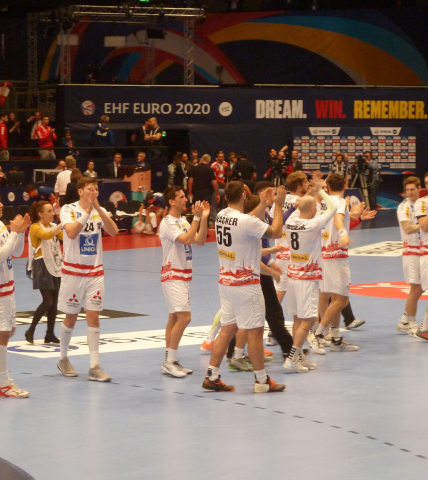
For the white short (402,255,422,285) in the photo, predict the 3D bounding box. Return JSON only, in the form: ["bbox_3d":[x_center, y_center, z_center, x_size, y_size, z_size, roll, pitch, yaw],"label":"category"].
[{"bbox_3d":[2.425,0.324,22.913,0.300,0.419,0.370,3,5,42],"label":"white short"}]

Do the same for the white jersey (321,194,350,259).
[{"bbox_3d":[1.327,-0.136,21.081,0.330,0.708,0.460,-2,4,-25],"label":"white jersey"}]

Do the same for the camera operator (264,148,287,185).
[{"bbox_3d":[1.674,-1.545,51.500,0.620,1.820,0.480,0,4,3],"label":"camera operator"}]

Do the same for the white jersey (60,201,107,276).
[{"bbox_3d":[-1.280,-0.008,18.930,0.470,0.735,0.310,-2,4,-25],"label":"white jersey"}]

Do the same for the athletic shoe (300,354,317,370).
[{"bbox_3d":[0.953,1.255,19.483,0.300,0.125,0.110,-3,4,-38],"label":"athletic shoe"}]

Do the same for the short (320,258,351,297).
[{"bbox_3d":[1.334,0.385,21.113,0.320,0.473,0.370,-2,4,-25],"label":"short"}]

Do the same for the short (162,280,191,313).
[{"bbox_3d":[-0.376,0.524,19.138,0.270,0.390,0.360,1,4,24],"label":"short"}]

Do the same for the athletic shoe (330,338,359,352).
[{"bbox_3d":[1.448,1.153,21.282,0.315,0.130,0.115,0,4,0],"label":"athletic shoe"}]

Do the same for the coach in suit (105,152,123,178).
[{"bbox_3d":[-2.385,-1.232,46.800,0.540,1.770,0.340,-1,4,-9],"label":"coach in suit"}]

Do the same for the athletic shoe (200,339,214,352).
[{"bbox_3d":[0.011,1.172,21.097,0.310,0.125,0.115,1,4,14],"label":"athletic shoe"}]

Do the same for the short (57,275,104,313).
[{"bbox_3d":[-1.297,0.513,18.820,0.450,0.430,0.320,-1,4,-16],"label":"short"}]

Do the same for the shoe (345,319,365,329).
[{"bbox_3d":[1.715,1.010,23.300,0.295,0.120,0.110,-17,-7,35],"label":"shoe"}]

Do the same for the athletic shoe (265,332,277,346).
[{"bbox_3d":[0.690,1.124,21.760,0.295,0.120,0.110,-3,4,-37],"label":"athletic shoe"}]

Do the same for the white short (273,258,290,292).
[{"bbox_3d":[0.859,0.362,21.600,0.320,0.430,0.420,-2,4,-30],"label":"white short"}]

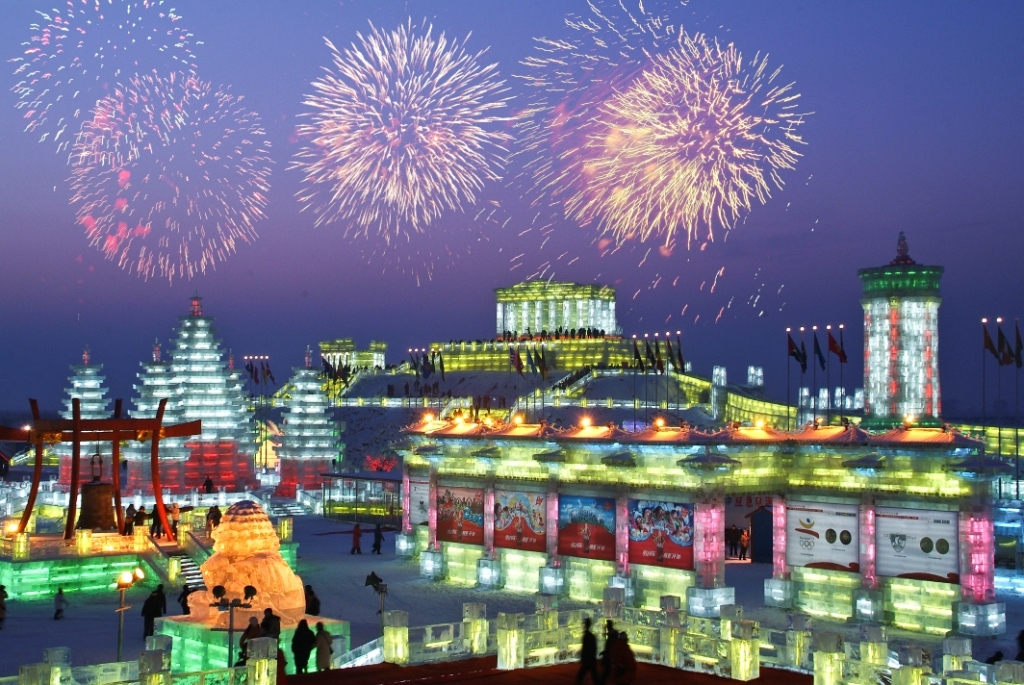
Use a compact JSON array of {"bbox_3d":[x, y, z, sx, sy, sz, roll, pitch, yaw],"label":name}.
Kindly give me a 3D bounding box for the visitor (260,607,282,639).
[{"bbox_3d":[-7.818,9.481,44.300,0.620,1.720,0.450,2,-3,-30],"label":"visitor"}]

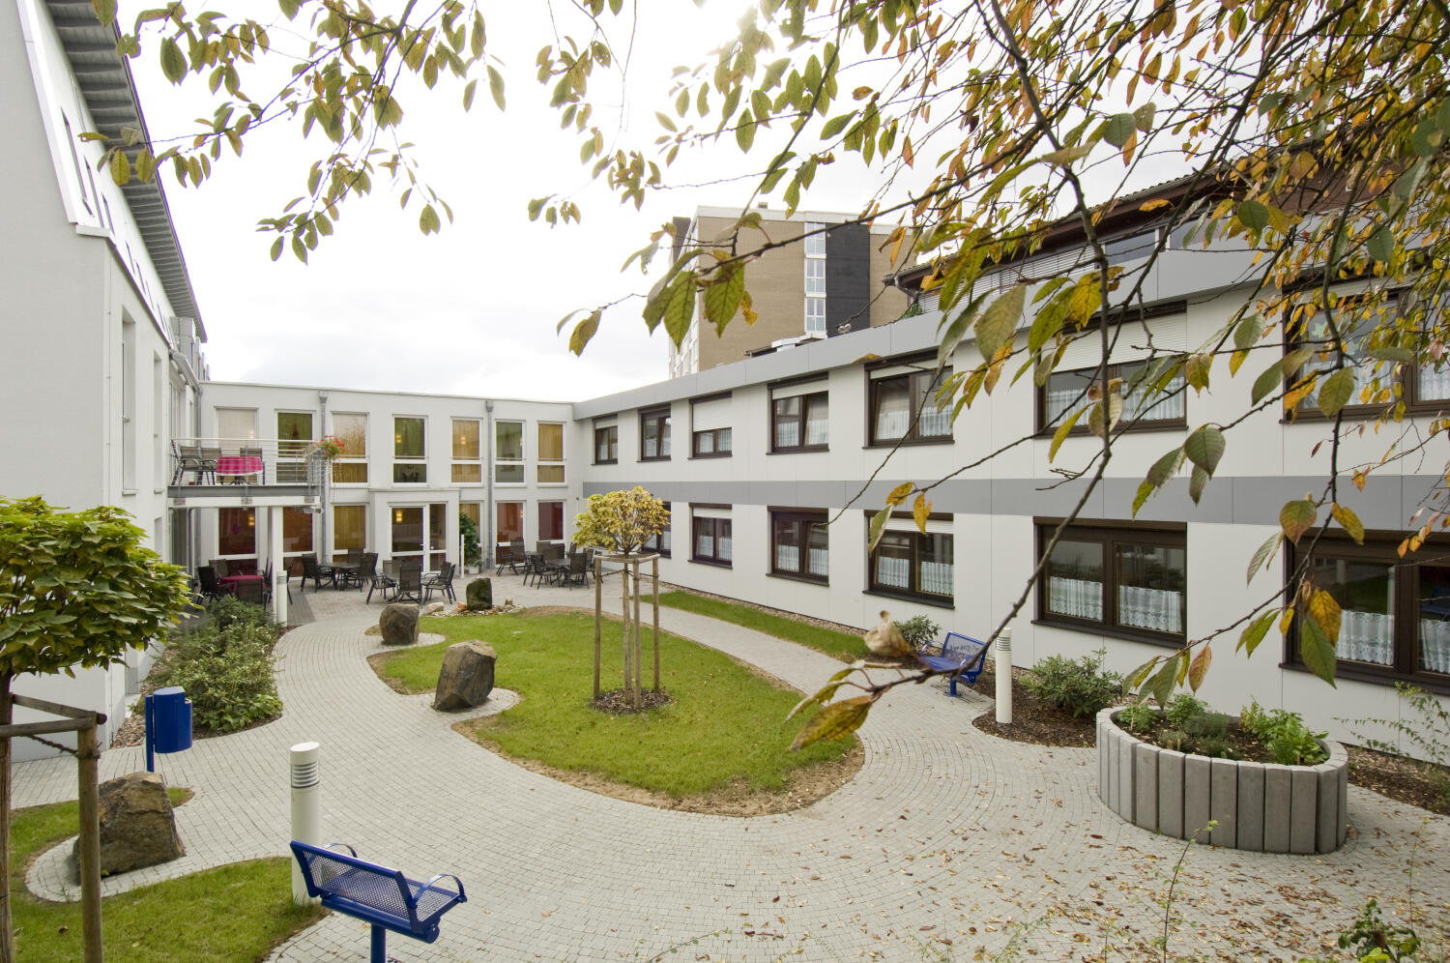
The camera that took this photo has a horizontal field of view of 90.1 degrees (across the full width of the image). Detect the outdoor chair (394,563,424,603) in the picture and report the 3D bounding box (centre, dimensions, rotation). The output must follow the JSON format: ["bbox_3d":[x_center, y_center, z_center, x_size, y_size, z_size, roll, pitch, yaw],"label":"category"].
[{"bbox_3d":[-8.014,2.652,18.461,0.570,1.020,0.660,0,0,-25],"label":"outdoor chair"}]

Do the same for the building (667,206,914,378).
[{"bbox_3d":[4.420,-8.113,63.451,16.600,22.800,21.000,0,0,-10],"label":"building"}]

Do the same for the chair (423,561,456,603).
[{"bbox_3d":[-7.070,2.510,17.985,0.680,1.000,0.570,0,0,-7],"label":"chair"}]

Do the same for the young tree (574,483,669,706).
[{"bbox_3d":[-1.390,1.510,9.791,1.320,2.900,1.300,0,0,0],"label":"young tree"}]

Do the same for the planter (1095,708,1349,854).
[{"bbox_3d":[4.410,2.610,6.524,1.920,0.660,1.560,0,0,30],"label":"planter"}]

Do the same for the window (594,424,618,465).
[{"bbox_3d":[-4.220,-1.352,25.809,0.150,1.550,2.050,0,0,-33],"label":"window"}]

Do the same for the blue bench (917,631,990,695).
[{"bbox_3d":[3.291,2.687,10.447,0.540,0.790,0.950,0,0,-16],"label":"blue bench"}]

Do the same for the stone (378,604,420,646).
[{"bbox_3d":[-6.100,2.638,13.534,0.740,0.690,0.640,0,0,-25],"label":"stone"}]

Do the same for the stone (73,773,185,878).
[{"bbox_3d":[-4.630,2.610,5.664,0.690,0.650,0.540,0,0,-41],"label":"stone"}]

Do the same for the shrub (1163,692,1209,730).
[{"bbox_3d":[4.688,2.299,7.344,0.360,0.280,0.340,0,0,33],"label":"shrub"}]

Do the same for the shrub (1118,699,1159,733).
[{"bbox_3d":[4.087,2.307,7.127,0.330,0.270,0.320,0,0,30],"label":"shrub"}]

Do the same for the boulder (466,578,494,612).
[{"bbox_3d":[-6.067,2.783,17.945,0.600,0.740,0.450,0,0,-19],"label":"boulder"}]

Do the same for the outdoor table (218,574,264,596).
[{"bbox_3d":[-12.220,2.811,18.286,0.930,0.740,0.930,0,0,-34],"label":"outdoor table"}]

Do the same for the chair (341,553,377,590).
[{"bbox_3d":[-10.669,2.668,21.333,0.680,1.020,0.580,0,0,35],"label":"chair"}]

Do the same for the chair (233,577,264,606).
[{"bbox_3d":[-11.170,2.664,17.065,0.570,1.020,0.660,0,0,-36],"label":"chair"}]

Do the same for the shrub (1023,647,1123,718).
[{"bbox_3d":[4.660,2.584,9.684,1.100,0.750,1.250,0,0,-33],"label":"shrub"}]

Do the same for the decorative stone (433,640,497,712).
[{"bbox_3d":[-3.692,2.736,10.304,0.560,0.790,0.700,0,0,22],"label":"decorative stone"}]

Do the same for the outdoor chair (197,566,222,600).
[{"bbox_3d":[-12.400,2.517,17.585,0.570,0.980,0.660,0,0,27],"label":"outdoor chair"}]

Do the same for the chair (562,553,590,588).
[{"bbox_3d":[-4.180,2.535,20.535,0.570,0.980,0.660,0,0,-26],"label":"chair"}]

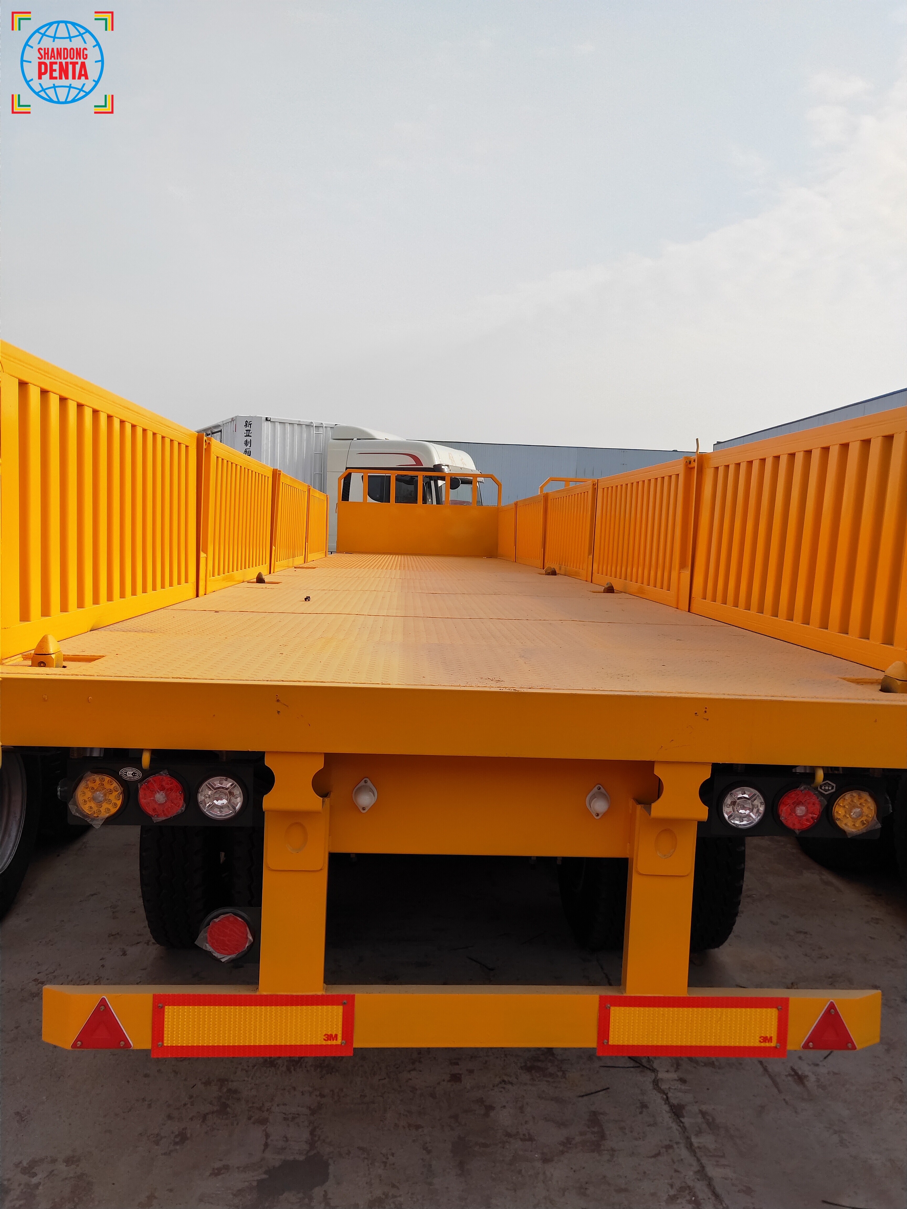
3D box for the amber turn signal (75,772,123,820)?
[{"bbox_3d":[-0.935,0.508,2.120,0.128,0.128,0.050,2,6,-4],"label":"amber turn signal"}]

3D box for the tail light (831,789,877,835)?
[{"bbox_3d":[1.124,0.585,2.255,0.125,0.125,0.050,2,6,-4],"label":"tail light"}]

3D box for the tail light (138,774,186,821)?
[{"bbox_3d":[-0.774,0.511,2.131,0.125,0.125,0.050,2,6,-4],"label":"tail light"}]

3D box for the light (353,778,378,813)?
[{"bbox_3d":[-0.241,0.521,2.193,0.070,0.095,0.040,2,6,-4],"label":"light"}]

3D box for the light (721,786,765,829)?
[{"bbox_3d":[0.808,0.565,2.234,0.122,0.122,0.050,2,6,-4],"label":"light"}]

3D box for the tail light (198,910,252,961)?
[{"bbox_3d":[-0.609,0.891,2.158,0.140,0.140,0.050,2,6,-4],"label":"tail light"}]

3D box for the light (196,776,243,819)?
[{"bbox_3d":[-0.619,0.515,2.141,0.122,0.122,0.050,2,6,-4],"label":"light"}]

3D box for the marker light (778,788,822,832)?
[{"bbox_3d":[0.967,0.574,2.245,0.123,0.123,0.050,2,6,-4],"label":"marker light"}]

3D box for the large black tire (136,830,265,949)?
[{"bbox_3d":[-0.935,0.941,3.519,0.560,1.020,1.000,2,6,-4],"label":"large black tire"}]

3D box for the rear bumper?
[{"bbox_3d":[0.061,1.153,2.233,2.300,0.170,0.065,2,6,-4],"label":"rear bumper"}]

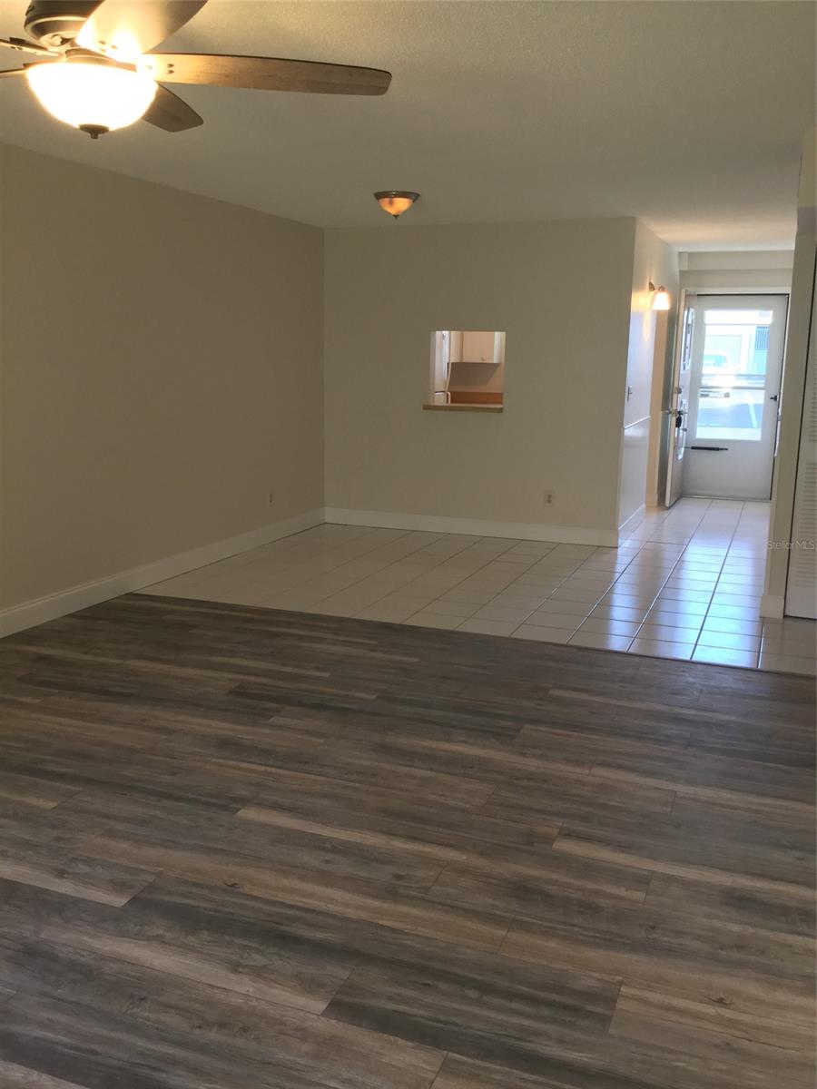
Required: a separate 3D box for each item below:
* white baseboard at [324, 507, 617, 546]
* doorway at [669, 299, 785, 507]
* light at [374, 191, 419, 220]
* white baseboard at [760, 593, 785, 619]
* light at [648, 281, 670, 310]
[{"bbox_3d":[0.447,-0.145,7.978,2.510,0.131,0.020,5,12,21],"label":"white baseboard"},{"bbox_3d":[3.314,-1.489,9.985,0.910,2.030,0.050,5,12,21],"label":"doorway"},{"bbox_3d":[-0.071,-2.125,6.151,0.300,0.160,0.300,1,11,0],"label":"light"},{"bbox_3d":[2.079,0.360,5.571,0.128,0.130,0.020,5,12,21],"label":"white baseboard"},{"bbox_3d":[2.071,-2.043,8.018,0.170,0.230,0.145,5,12,21],"label":"light"}]

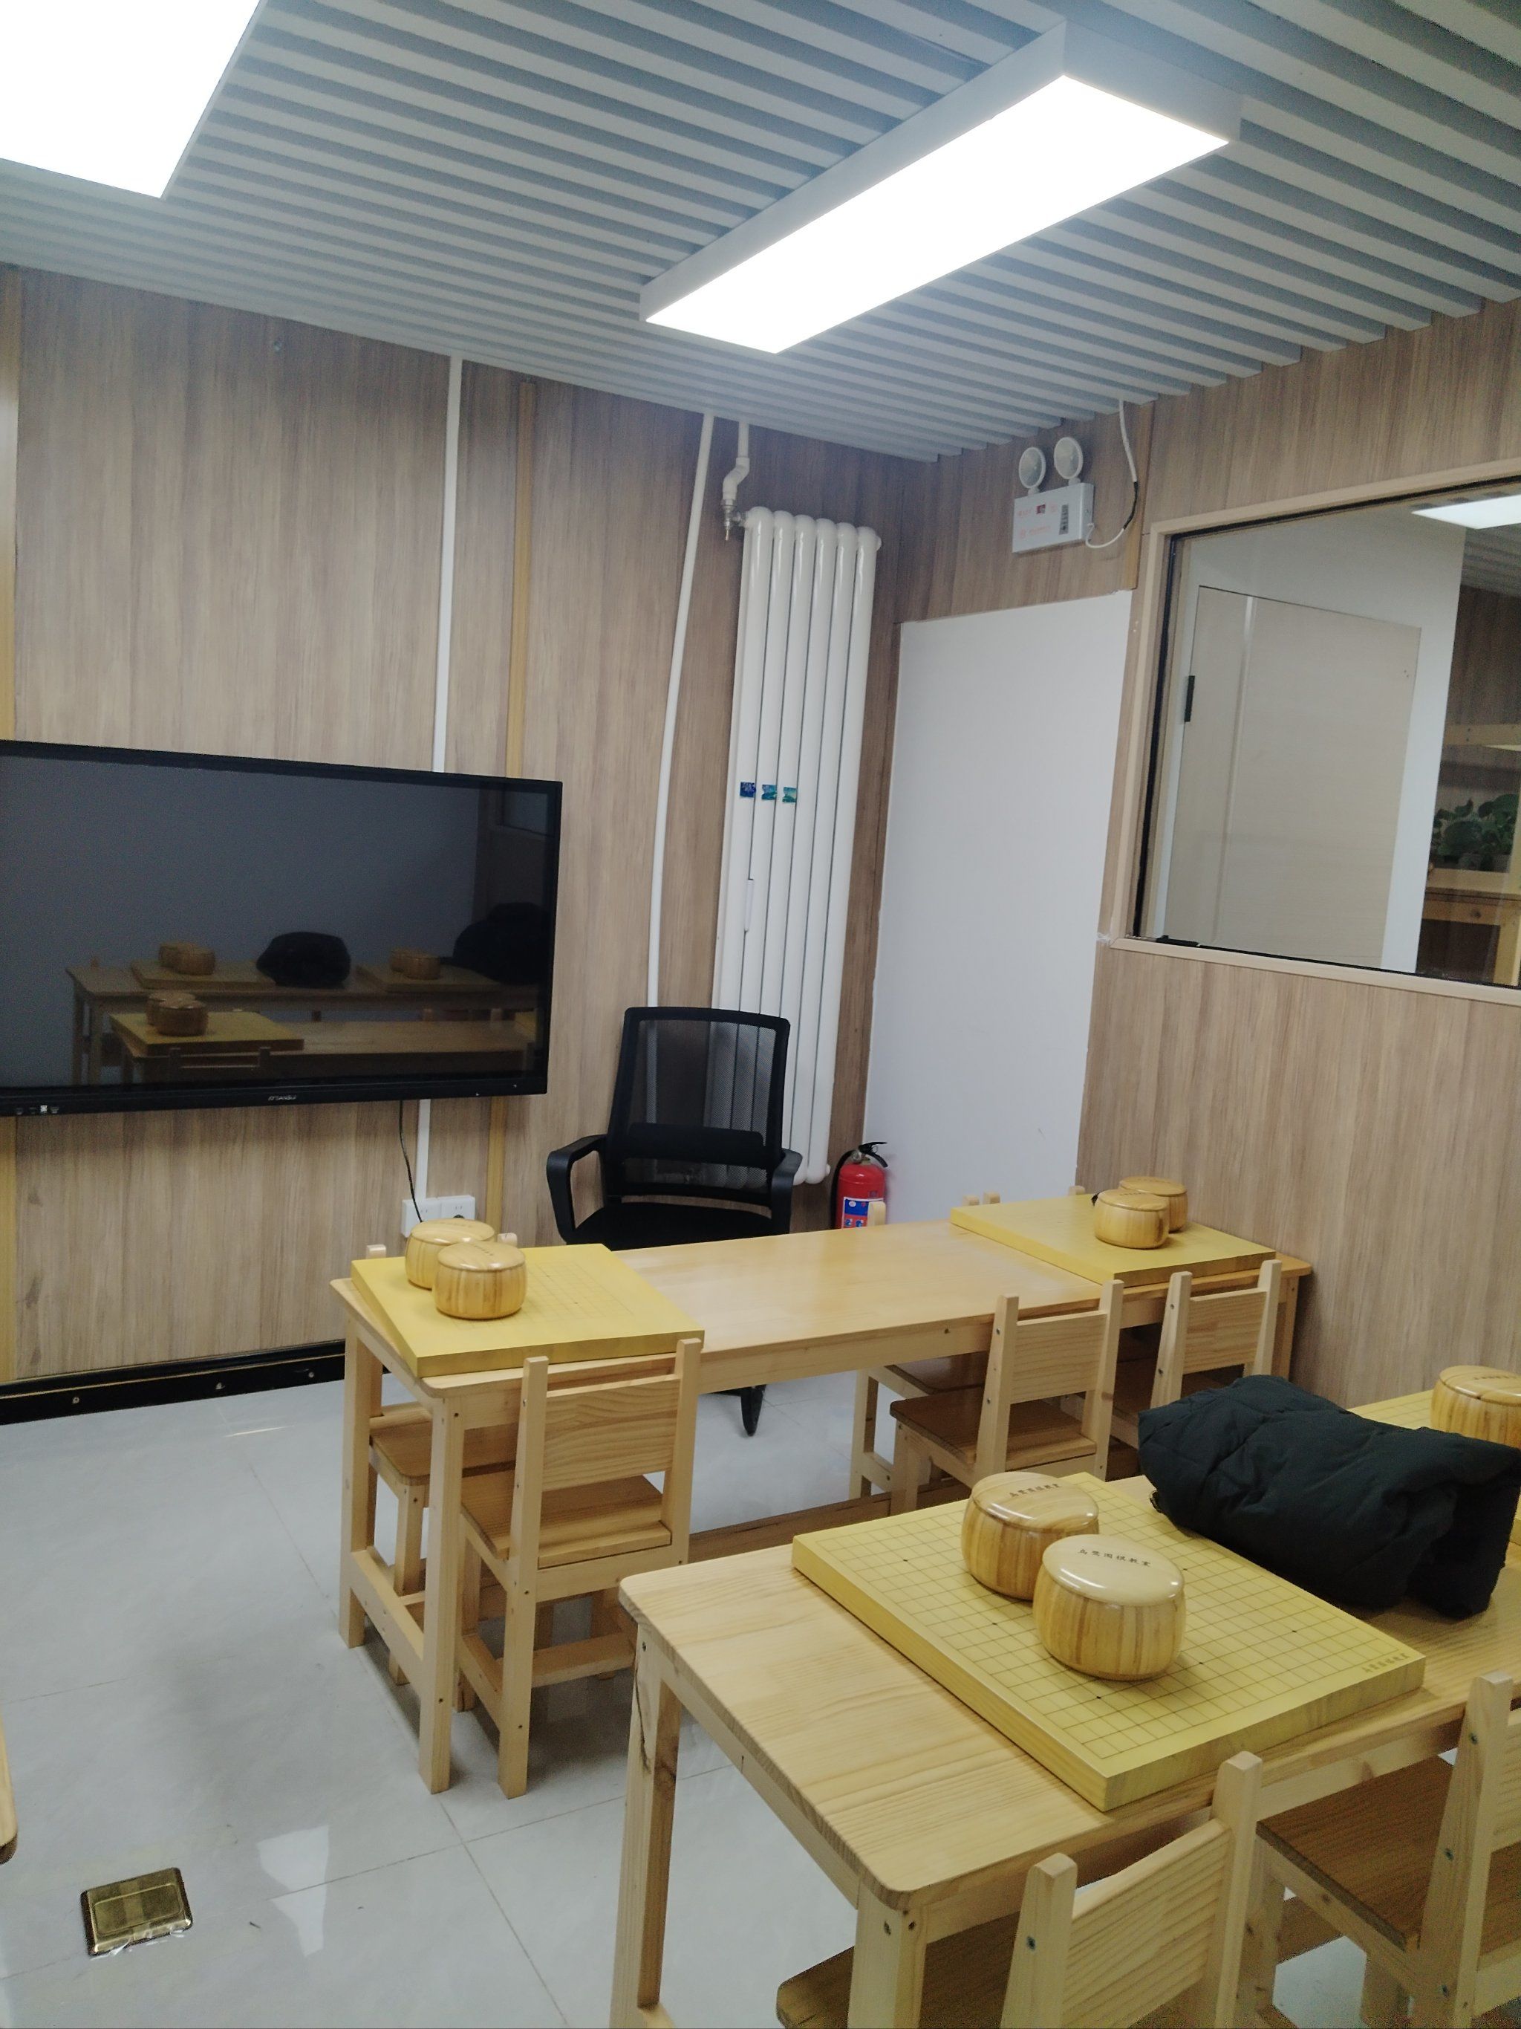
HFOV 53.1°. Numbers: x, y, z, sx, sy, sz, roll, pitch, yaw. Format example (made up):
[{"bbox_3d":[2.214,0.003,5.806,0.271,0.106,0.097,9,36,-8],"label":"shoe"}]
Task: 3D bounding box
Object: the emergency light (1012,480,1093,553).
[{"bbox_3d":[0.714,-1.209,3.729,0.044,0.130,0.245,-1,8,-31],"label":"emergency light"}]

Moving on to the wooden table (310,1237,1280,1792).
[{"bbox_3d":[0.170,0.772,2.801,1.802,0.611,0.540,-1,8,-31],"label":"wooden table"}]

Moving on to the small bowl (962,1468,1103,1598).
[{"bbox_3d":[0.284,0.545,1.605,0.143,0.094,0.143,4,7,0],"label":"small bowl"}]

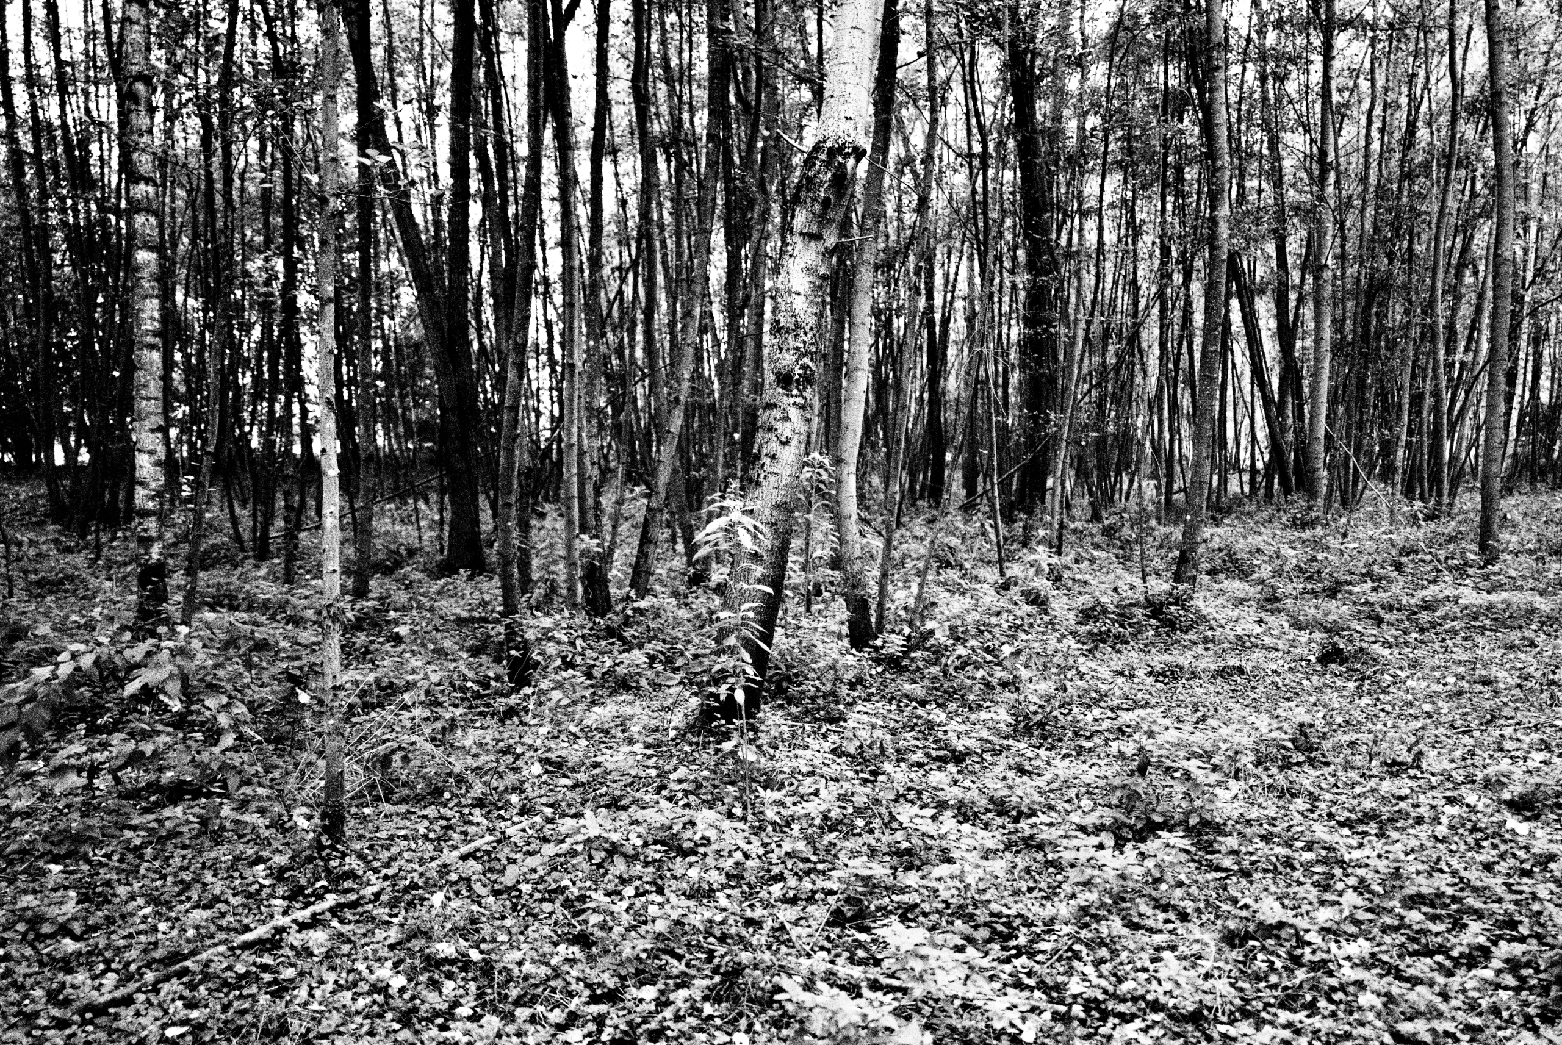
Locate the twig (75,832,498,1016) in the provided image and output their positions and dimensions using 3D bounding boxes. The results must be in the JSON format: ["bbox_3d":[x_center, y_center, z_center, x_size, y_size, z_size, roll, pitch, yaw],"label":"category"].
[{"bbox_3d":[-1.464,1.238,3.918,0.055,0.050,1.647,2,4,27],"label":"twig"}]

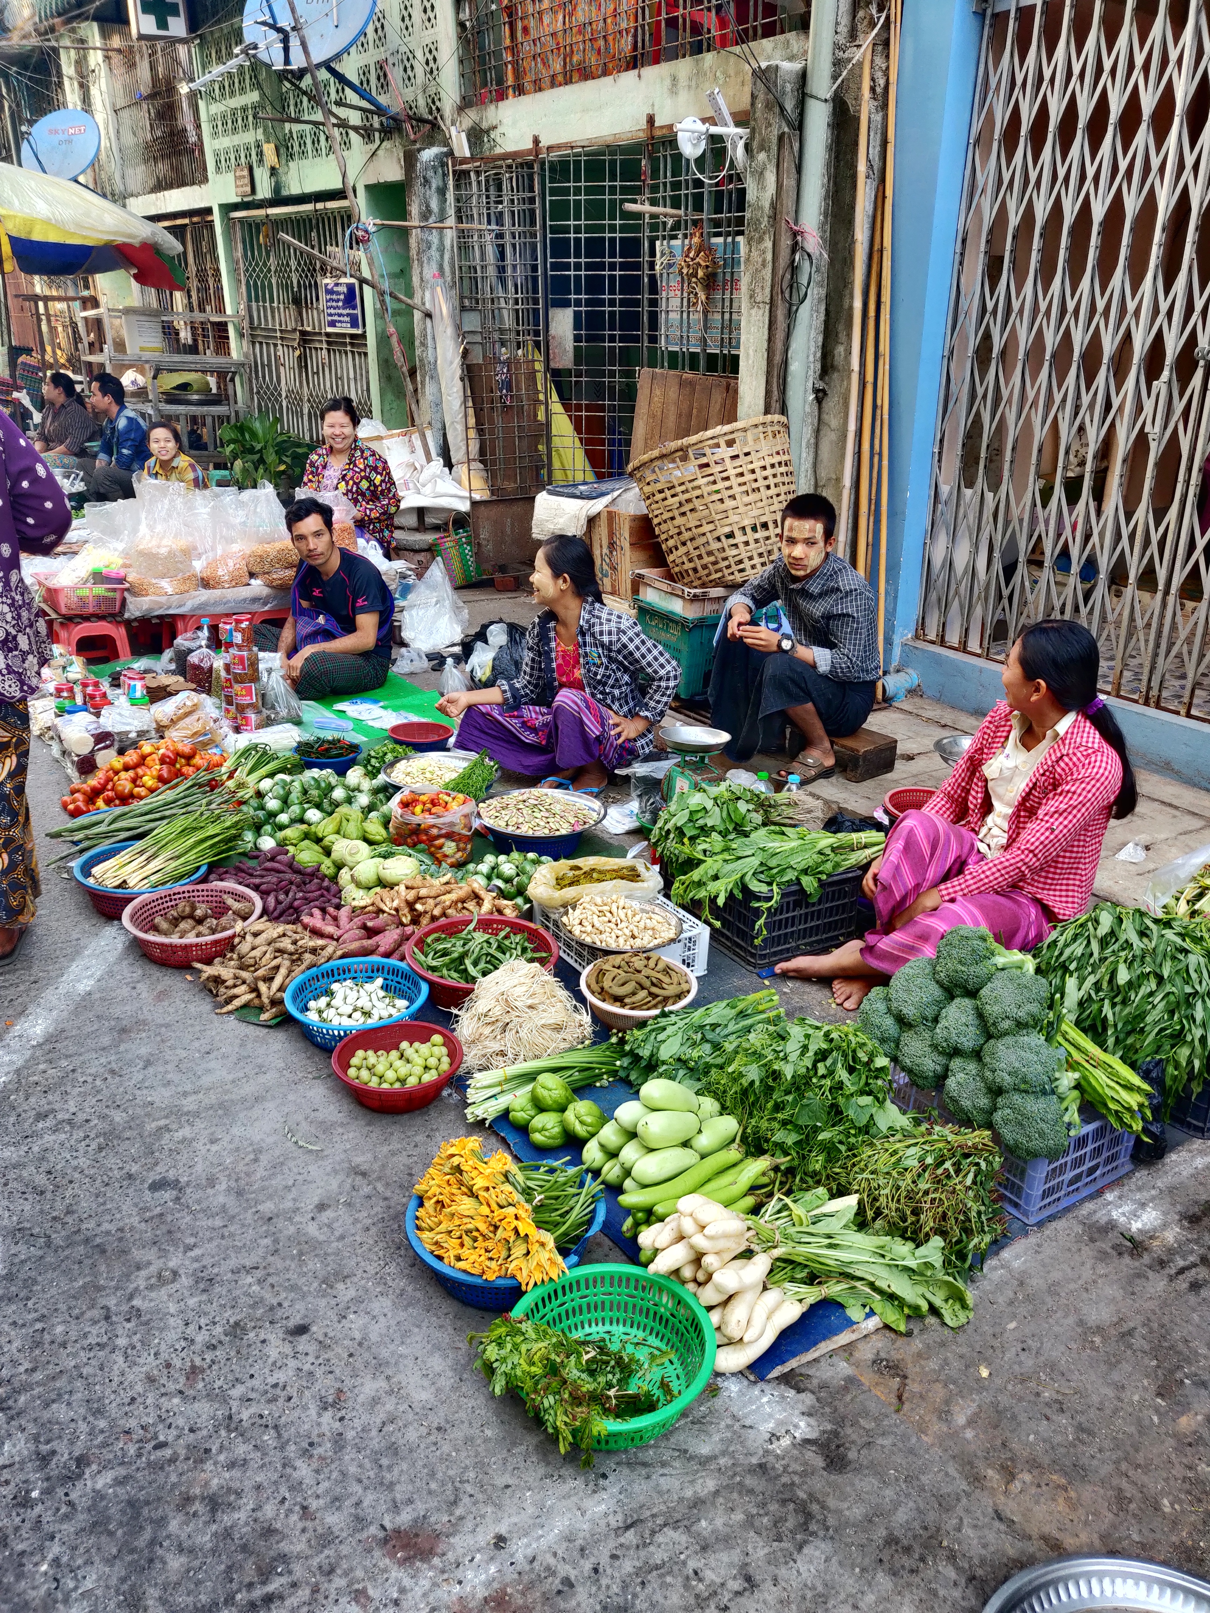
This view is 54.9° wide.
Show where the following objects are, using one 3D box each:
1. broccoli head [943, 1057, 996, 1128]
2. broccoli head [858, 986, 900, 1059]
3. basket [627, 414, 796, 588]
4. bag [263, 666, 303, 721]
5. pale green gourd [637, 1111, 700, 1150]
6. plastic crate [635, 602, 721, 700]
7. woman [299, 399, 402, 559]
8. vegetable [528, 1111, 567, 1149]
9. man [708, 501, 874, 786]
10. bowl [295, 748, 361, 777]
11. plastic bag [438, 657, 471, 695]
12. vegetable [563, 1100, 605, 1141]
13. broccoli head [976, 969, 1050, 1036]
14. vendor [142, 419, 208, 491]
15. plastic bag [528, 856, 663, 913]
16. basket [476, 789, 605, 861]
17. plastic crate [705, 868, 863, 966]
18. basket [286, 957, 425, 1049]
[{"bbox_3d":[0.657,0.510,2.082,0.120,0.120,0.115,-17,30,-31],"label":"broccoli head"},{"bbox_3d":[0.537,0.417,2.233,0.130,0.140,0.130,-17,29,-33],"label":"broccoli head"},{"bbox_3d":[0.452,-1.166,4.520,0.640,0.520,0.640,-19,4,8],"label":"basket"},{"bbox_3d":[-1.227,-0.447,4.360,0.155,0.195,0.130,-7,26,-14],"label":"bag"},{"bbox_3d":[0.113,0.574,2.060,0.122,0.074,0.074,-11,25,-24],"label":"pale green gourd"},{"bbox_3d":[0.502,-0.717,4.977,0.580,0.320,0.420,-12,26,-26],"label":"plastic crate"},{"bbox_3d":[-1.149,-1.359,5.369,0.480,0.965,0.520,2,26,6],"label":"woman"},{"bbox_3d":[-0.111,0.624,2.249,0.075,0.073,0.088,9,27,18],"label":"vegetable"},{"bbox_3d":[0.633,-0.551,3.670,0.620,0.844,0.500,-14,27,-29],"label":"man"},{"bbox_3d":[-0.959,-0.161,4.054,0.245,0.090,0.245,-1,25,0],"label":"bowl"},{"bbox_3d":[-0.643,-0.572,4.971,0.135,0.170,0.125,4,23,10],"label":"plastic bag"},{"bbox_3d":[-0.038,0.609,2.276,0.090,0.075,0.075,-15,29,-28],"label":"vegetable"},{"bbox_3d":[0.787,0.375,2.253,0.140,0.130,0.140,7,24,16],"label":"broccoli head"},{"bbox_3d":[-2.473,-1.865,6.862,0.500,0.820,0.580,2,25,6],"label":"vendor"},{"bbox_3d":[-0.023,0.189,2.800,0.320,0.110,0.210,3,24,8],"label":"plastic bag"},{"bbox_3d":[-0.187,0.061,3.541,0.370,0.120,0.370,0,23,0],"label":"basket"},{"bbox_3d":[0.399,0.193,3.077,0.335,0.228,0.430,-14,28,-28],"label":"plastic crate"},{"bbox_3d":[-0.549,0.457,2.632,0.310,0.105,0.310,0,23,0],"label":"basket"}]

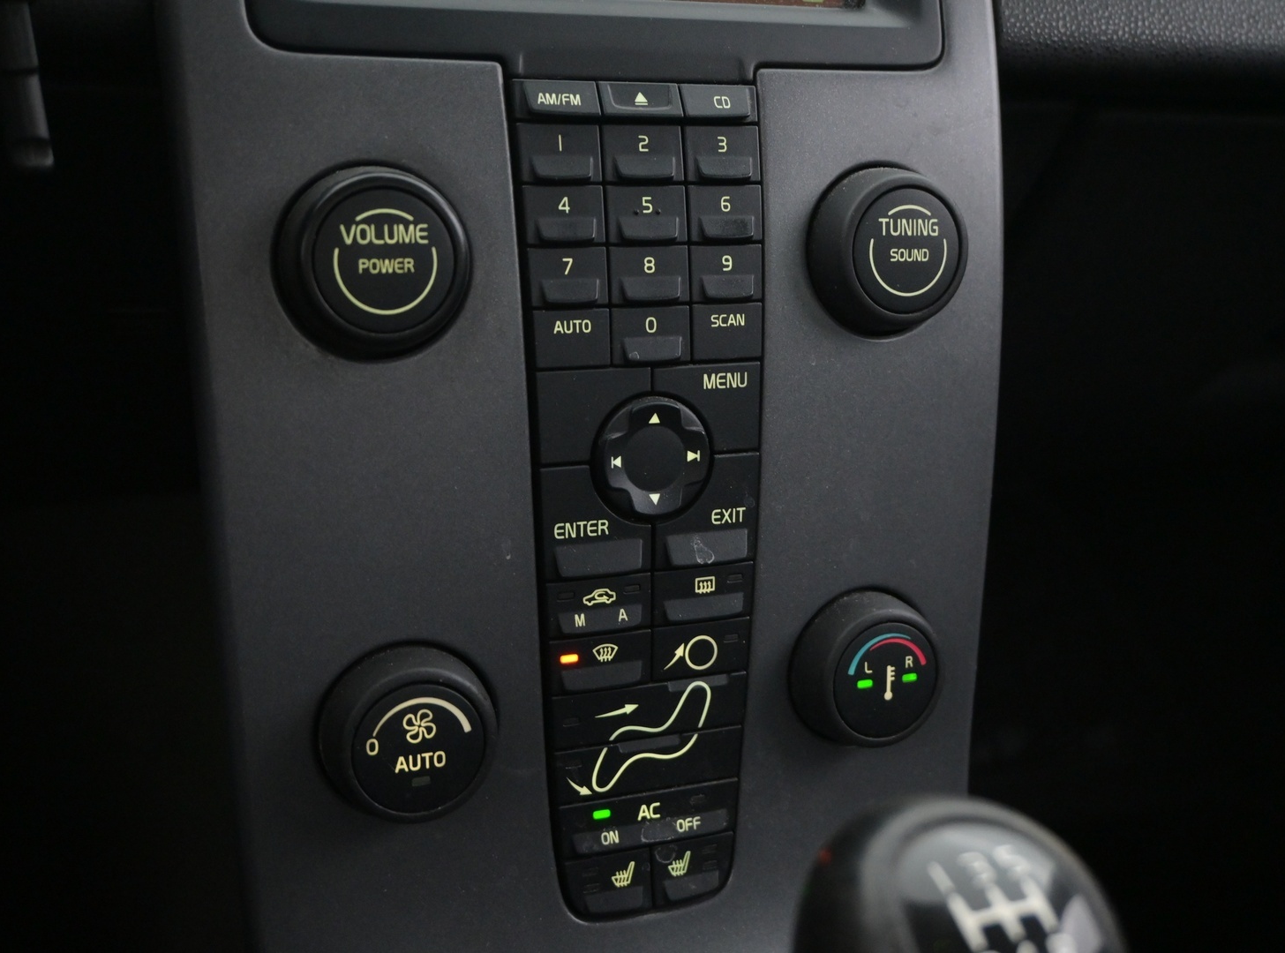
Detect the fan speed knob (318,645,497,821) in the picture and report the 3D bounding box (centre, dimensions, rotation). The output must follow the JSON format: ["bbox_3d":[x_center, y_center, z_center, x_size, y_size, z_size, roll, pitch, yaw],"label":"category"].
[{"bbox_3d":[-0.055,0.064,0.343,0.043,0.043,0.016,-5,7,-21],"label":"fan speed knob"}]

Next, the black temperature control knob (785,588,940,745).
[{"bbox_3d":[0.063,0.054,0.388,0.043,0.043,0.016,-5,7,-21],"label":"black temperature control knob"}]

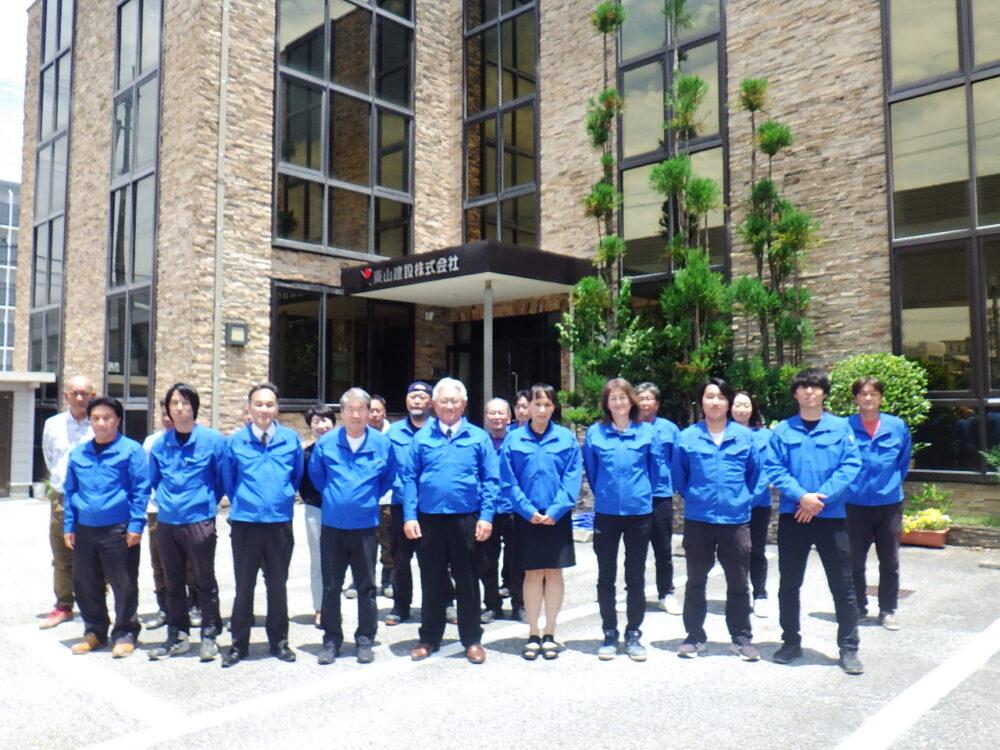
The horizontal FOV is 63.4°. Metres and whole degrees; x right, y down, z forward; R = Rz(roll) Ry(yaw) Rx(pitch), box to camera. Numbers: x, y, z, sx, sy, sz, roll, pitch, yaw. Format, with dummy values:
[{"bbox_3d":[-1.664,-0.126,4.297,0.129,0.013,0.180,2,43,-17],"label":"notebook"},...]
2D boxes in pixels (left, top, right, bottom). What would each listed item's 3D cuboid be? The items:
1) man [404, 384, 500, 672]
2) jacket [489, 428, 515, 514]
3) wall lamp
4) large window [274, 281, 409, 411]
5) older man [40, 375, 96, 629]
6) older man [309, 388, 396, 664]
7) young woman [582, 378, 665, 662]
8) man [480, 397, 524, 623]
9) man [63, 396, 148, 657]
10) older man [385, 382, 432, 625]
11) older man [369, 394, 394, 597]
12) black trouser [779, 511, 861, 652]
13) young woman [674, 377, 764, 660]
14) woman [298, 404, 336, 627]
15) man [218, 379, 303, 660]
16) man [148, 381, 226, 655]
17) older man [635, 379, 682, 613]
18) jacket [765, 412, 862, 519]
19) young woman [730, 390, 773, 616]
[{"bbox_3d":[-0.300,0.855,4.968,0.580,1.688,0.330,0,-4,-3],"label":"man"},{"bbox_3d":[-0.046,0.705,5.977,0.540,0.647,0.290,0,-4,0],"label":"jacket"},{"bbox_3d":[-4.480,-0.690,13.779,0.140,0.360,0.340,-3,-5,43],"label":"wall lamp"},{"bbox_3d":[-2.914,-0.461,15.593,0.150,2.265,3.340,-3,-5,43],"label":"large window"},{"bbox_3d":[-3.016,0.875,5.790,0.530,1.746,0.340,0,-4,-7],"label":"older man"},{"bbox_3d":[-0.901,0.902,4.995,0.530,1.639,0.340,1,-4,-11],"label":"older man"},{"bbox_3d":[0.760,0.874,5.068,0.490,1.708,0.320,0,-4,8],"label":"young woman"},{"bbox_3d":[0.019,0.974,6.034,0.470,1.628,0.310,0,-4,-2],"label":"man"},{"bbox_3d":[-2.453,0.923,5.081,0.510,1.563,0.320,1,-4,-8],"label":"man"},{"bbox_3d":[-0.613,0.920,6.003,0.490,1.731,0.320,0,-4,-4],"label":"older man"},{"bbox_3d":[-1.066,0.991,6.818,0.500,1.646,0.320,0,-4,-6],"label":"older man"},{"bbox_3d":[1.888,1.211,4.839,0.460,0.870,0.350,-1,-4,18],"label":"black trouser"},{"bbox_3d":[1.322,0.862,5.014,0.540,1.683,0.330,-1,-4,11],"label":"young woman"},{"bbox_3d":[-1.291,0.999,5.934,0.420,1.564,0.290,1,-4,-10],"label":"woman"},{"bbox_3d":[-1.456,0.883,4.994,0.490,1.676,0.330,1,-4,-14],"label":"man"},{"bbox_3d":[-1.941,0.892,5.079,0.450,1.668,0.310,1,-4,-8],"label":"man"},{"bbox_3d":[1.170,0.933,6.339,0.490,1.750,0.320,0,-4,4],"label":"older man"},{"bbox_3d":[1.874,0.549,4.904,0.570,0.630,0.320,-1,-4,17],"label":"jacket"},{"bbox_3d":[1.784,0.948,6.100,0.460,1.648,0.310,-1,-4,11],"label":"young woman"}]

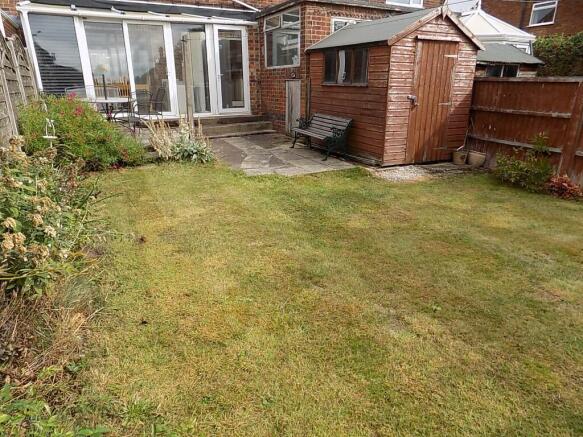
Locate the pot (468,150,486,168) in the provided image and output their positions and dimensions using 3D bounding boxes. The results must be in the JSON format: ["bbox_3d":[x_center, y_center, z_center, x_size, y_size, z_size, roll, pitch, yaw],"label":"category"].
[{"bbox_3d":[3.019,-0.964,6.322,0.254,0.239,0.254,0,20,0],"label":"pot"}]

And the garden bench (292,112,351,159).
[{"bbox_3d":[0.499,-1.500,6.957,0.564,0.668,1.239,-9,22,-25],"label":"garden bench"}]

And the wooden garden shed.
[{"bbox_3d":[1.702,-2.354,7.018,1.992,2.314,2.319,-10,22,-26],"label":"wooden garden shed"}]

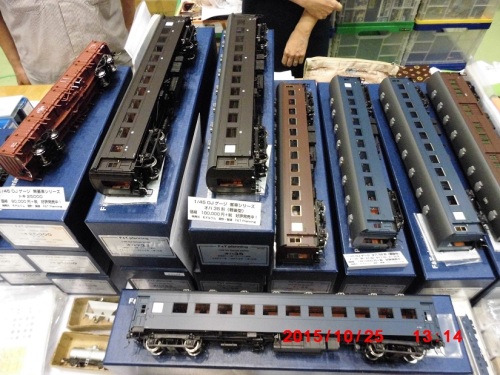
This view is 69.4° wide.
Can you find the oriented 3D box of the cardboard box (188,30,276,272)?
[{"bbox_3d":[-0.014,-0.111,0.729,0.118,0.136,0.547,2,51,2],"label":"cardboard box"}]

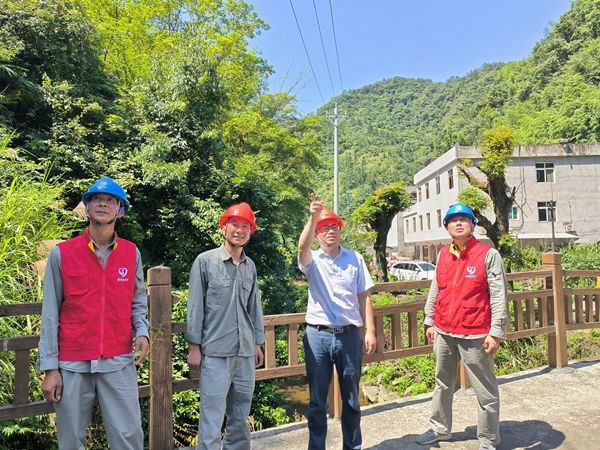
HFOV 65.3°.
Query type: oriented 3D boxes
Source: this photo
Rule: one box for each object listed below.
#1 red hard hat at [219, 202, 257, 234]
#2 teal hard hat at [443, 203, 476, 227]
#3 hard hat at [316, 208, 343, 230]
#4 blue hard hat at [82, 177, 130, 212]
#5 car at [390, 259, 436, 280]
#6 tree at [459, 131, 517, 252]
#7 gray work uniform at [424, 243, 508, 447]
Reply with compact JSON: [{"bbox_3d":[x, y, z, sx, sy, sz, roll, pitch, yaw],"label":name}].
[{"bbox_3d":[-0.377,-0.058,2.900,0.220,0.155,0.280,8,-20,-17],"label":"red hard hat"},{"bbox_3d":[1.145,-0.084,3.340,0.220,0.155,0.280,-3,-20,26],"label":"teal hard hat"},{"bbox_3d":[0.210,-0.058,3.450,0.215,0.150,0.275,-4,-15,-11],"label":"hard hat"},{"bbox_3d":[-0.982,-0.169,2.400,0.220,0.155,0.280,3,-16,-9],"label":"blue hard hat"},{"bbox_3d":[8.450,3.400,32.700,1.800,1.630,4.500,1,-3,-29],"label":"car"},{"bbox_3d":[6.811,-0.472,17.000,2.200,6.000,2.100,-1,-3,0],"label":"tree"},{"bbox_3d":[1.199,0.861,3.370,0.540,1.430,0.360,-3,-4,35],"label":"gray work uniform"}]

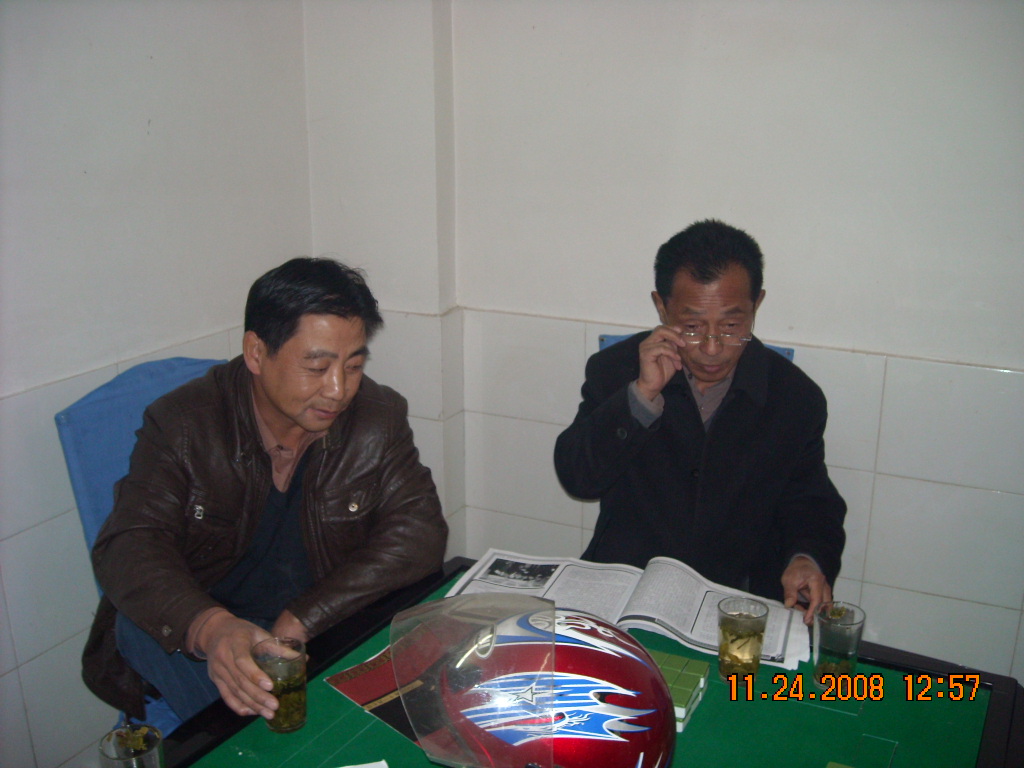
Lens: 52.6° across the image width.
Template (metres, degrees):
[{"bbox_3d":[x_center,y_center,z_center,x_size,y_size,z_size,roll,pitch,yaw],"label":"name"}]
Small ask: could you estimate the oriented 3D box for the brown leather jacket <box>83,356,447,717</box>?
[{"bbox_3d":[-0.391,0.264,1.702,0.620,0.600,0.480,-11,19,-35],"label":"brown leather jacket"}]

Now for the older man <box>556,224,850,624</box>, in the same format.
[{"bbox_3d":[0.293,0.442,1.744,0.560,1.370,0.720,5,16,18],"label":"older man"}]

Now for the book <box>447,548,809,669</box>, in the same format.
[{"bbox_3d":[0.187,0.355,1.710,0.580,0.050,0.240,6,16,23],"label":"book"}]

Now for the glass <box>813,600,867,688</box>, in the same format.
[{"bbox_3d":[0.471,0.378,1.494,0.074,0.109,0.074,0,15,0],"label":"glass"}]

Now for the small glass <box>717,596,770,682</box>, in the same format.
[{"bbox_3d":[0.336,0.374,1.514,0.073,0.109,0.073,0,15,0],"label":"small glass"}]

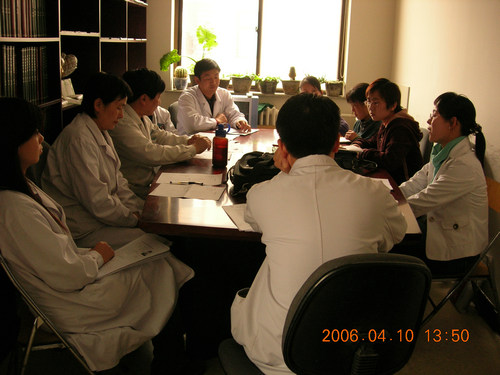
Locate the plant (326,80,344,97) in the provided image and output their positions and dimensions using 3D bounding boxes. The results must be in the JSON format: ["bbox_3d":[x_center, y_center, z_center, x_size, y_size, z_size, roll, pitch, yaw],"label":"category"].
[{"bbox_3d":[0.767,-0.889,4.985,0.160,0.135,0.160,3,16,1],"label":"plant"}]

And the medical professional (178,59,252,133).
[{"bbox_3d":[-0.272,-0.312,4.061,0.560,1.250,0.660,-4,17,-20],"label":"medical professional"}]

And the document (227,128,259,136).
[{"bbox_3d":[-0.065,-0.403,3.945,0.200,0.012,0.280,9,17,21],"label":"document"}]

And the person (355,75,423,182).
[{"bbox_3d":[0.664,0.021,3.064,0.620,1.240,0.480,3,16,3],"label":"person"}]

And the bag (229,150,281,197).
[{"bbox_3d":[0.058,-0.081,2.576,0.320,0.160,0.300,3,16,1],"label":"bag"}]

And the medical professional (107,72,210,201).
[{"bbox_3d":[-0.516,-0.025,3.028,0.660,1.250,0.520,3,16,3],"label":"medical professional"}]

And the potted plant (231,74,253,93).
[{"bbox_3d":[-0.074,-0.937,4.979,0.185,0.175,0.180,3,16,1],"label":"potted plant"}]

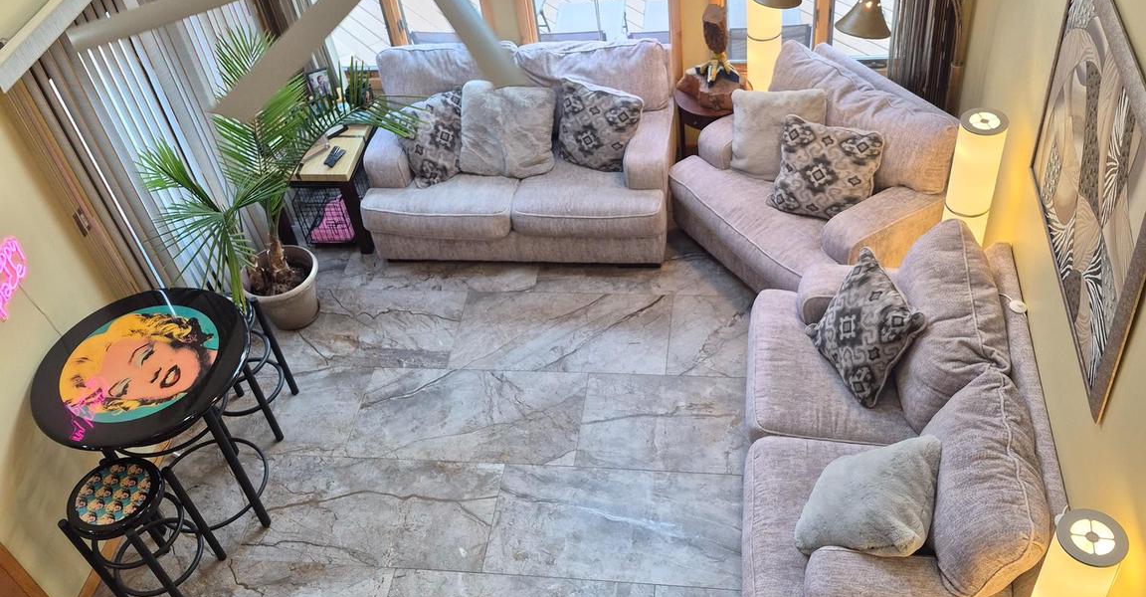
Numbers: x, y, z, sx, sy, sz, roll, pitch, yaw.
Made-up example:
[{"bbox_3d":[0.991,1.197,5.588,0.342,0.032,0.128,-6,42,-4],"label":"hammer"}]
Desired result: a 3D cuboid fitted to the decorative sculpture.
[{"bbox_3d":[0.777,-1.399,5.760,0.380,0.600,0.290,1,45,10],"label":"decorative sculpture"}]

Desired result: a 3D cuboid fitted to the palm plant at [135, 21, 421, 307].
[{"bbox_3d":[-1.424,-0.588,5.355,1.150,1.550,1.050,1,45,10],"label":"palm plant"}]

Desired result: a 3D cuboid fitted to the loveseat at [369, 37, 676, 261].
[{"bbox_3d":[-0.304,-0.846,6.051,1.770,0.970,0.980,2,45,11],"label":"loveseat"}]

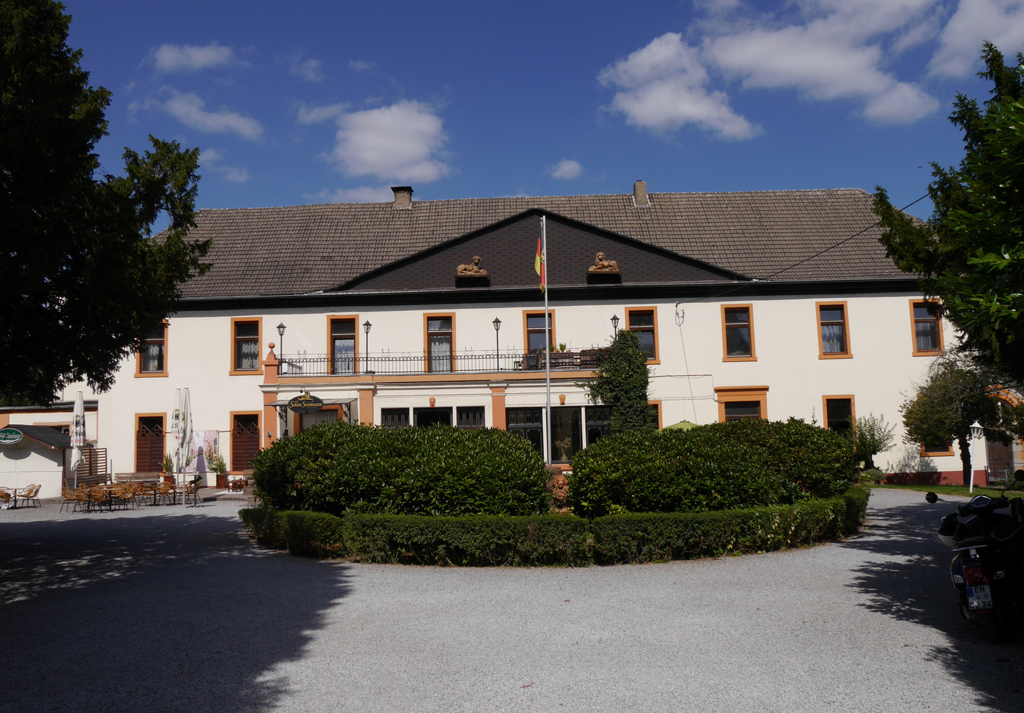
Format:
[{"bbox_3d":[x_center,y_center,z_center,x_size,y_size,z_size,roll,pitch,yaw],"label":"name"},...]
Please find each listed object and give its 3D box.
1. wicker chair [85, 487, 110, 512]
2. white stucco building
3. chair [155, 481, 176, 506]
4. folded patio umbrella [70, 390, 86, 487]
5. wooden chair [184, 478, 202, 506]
[{"bbox_3d":[-13.258,4.581,26.500,0.600,0.780,0.620,-5,-7,30],"label":"wicker chair"},{"bbox_3d":[-0.687,-1.162,40.957,42.700,14.800,13.400,-1,-6,0],"label":"white stucco building"},{"bbox_3d":[-11.648,4.615,27.900,0.600,0.810,0.620,-6,-7,33],"label":"chair"},{"bbox_3d":[-15.230,3.186,29.068,0.450,3.970,0.450,-1,-6,0],"label":"folded patio umbrella"},{"bbox_3d":[-10.943,4.656,28.397,0.620,0.770,0.600,0,-6,-15],"label":"wooden chair"}]

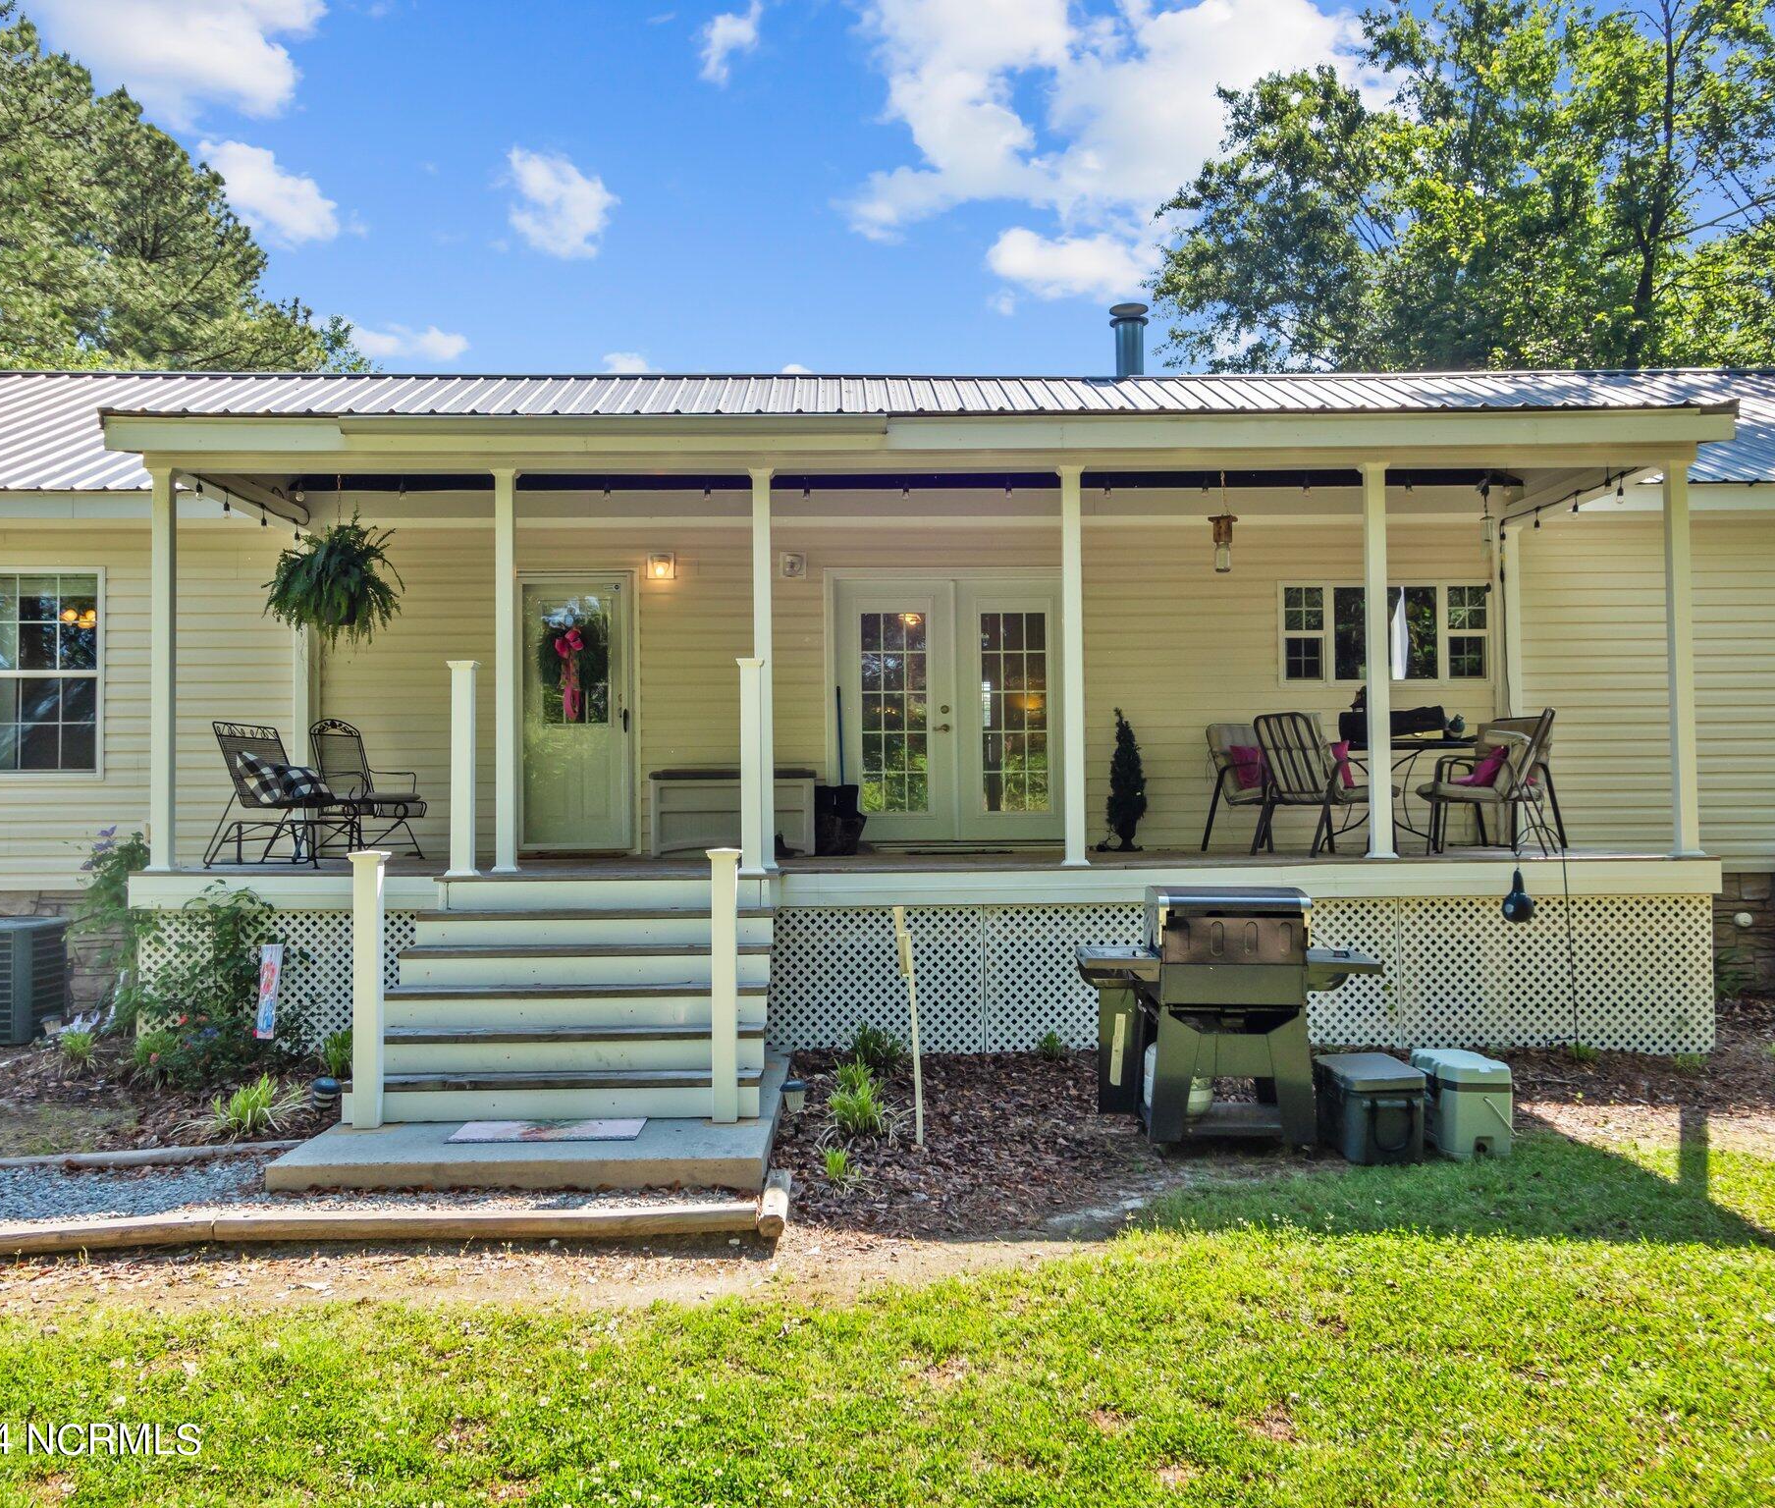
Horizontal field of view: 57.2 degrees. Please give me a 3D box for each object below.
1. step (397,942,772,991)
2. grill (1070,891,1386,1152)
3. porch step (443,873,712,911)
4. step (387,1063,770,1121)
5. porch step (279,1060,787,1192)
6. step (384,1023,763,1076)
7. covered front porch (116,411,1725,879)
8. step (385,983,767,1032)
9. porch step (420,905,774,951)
[{"bbox_3d":[-1.433,1.016,7.868,1.759,0.162,0.295,-1,-2,-1],"label":"step"},{"bbox_3d":[1.525,1.160,7.427,1.300,1.110,0.660,-1,-2,9],"label":"grill"},{"bbox_3d":[-1.447,0.713,8.461,1.759,0.162,0.330,-1,-2,-1],"label":"porch step"},{"bbox_3d":[-1.412,1.471,7.004,1.759,0.162,0.295,-1,-2,-1],"label":"step"},{"bbox_3d":[-1.401,1.617,7.332,1.832,0.105,2.640,-1,-2,-1],"label":"porch step"},{"bbox_3d":[-1.419,1.319,7.292,1.759,0.162,0.295,-1,-2,-1],"label":"step"},{"bbox_3d":[0.237,-0.640,11.074,9.520,2.740,2.858,-1,-2,-1],"label":"covered front porch"},{"bbox_3d":[-1.426,1.168,7.580,1.759,0.162,0.295,-1,-2,-1],"label":"step"},{"bbox_3d":[-1.440,0.864,8.156,1.759,0.162,0.295,-1,-2,-1],"label":"porch step"}]

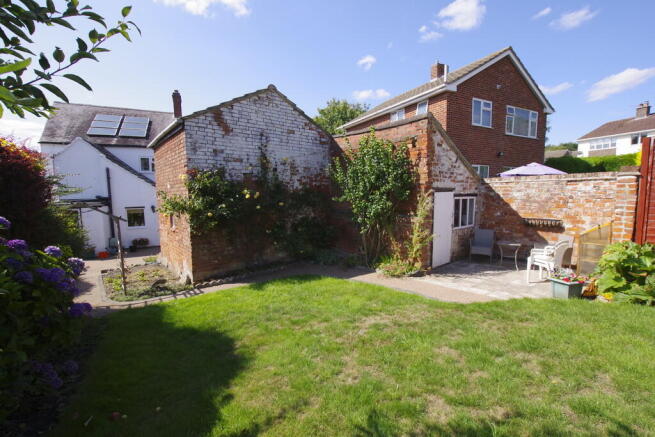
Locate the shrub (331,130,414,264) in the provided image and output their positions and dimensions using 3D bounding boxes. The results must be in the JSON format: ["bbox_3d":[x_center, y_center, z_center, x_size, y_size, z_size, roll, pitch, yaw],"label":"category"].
[{"bbox_3d":[1.100,-0.513,6.671,0.900,3.400,2.200,-4,6,-40],"label":"shrub"}]

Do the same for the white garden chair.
[{"bbox_3d":[4.358,0.829,5.292,0.560,0.900,0.600,-4,6,-38],"label":"white garden chair"}]

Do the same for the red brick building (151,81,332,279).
[{"bbox_3d":[-2.715,-1.097,8.683,4.300,4.700,4.300,-4,6,-40],"label":"red brick building"}]

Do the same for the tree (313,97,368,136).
[{"bbox_3d":[1.128,-4.942,22.398,6.000,9.490,6.000,0,5,0],"label":"tree"}]

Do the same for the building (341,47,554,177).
[{"bbox_3d":[5.623,-3.854,14.727,7.400,7.200,7.800,-3,5,-28],"label":"building"}]

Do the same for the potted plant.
[{"bbox_3d":[4.232,1.094,4.765,0.450,0.450,0.400,-2,5,-23],"label":"potted plant"}]

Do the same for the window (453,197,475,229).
[{"bbox_3d":[3.593,-0.159,7.202,1.200,0.800,0.090,-4,6,-40],"label":"window"}]

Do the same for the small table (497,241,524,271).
[{"bbox_3d":[4.375,0.891,6.521,0.570,0.570,0.570,-4,6,-40],"label":"small table"}]

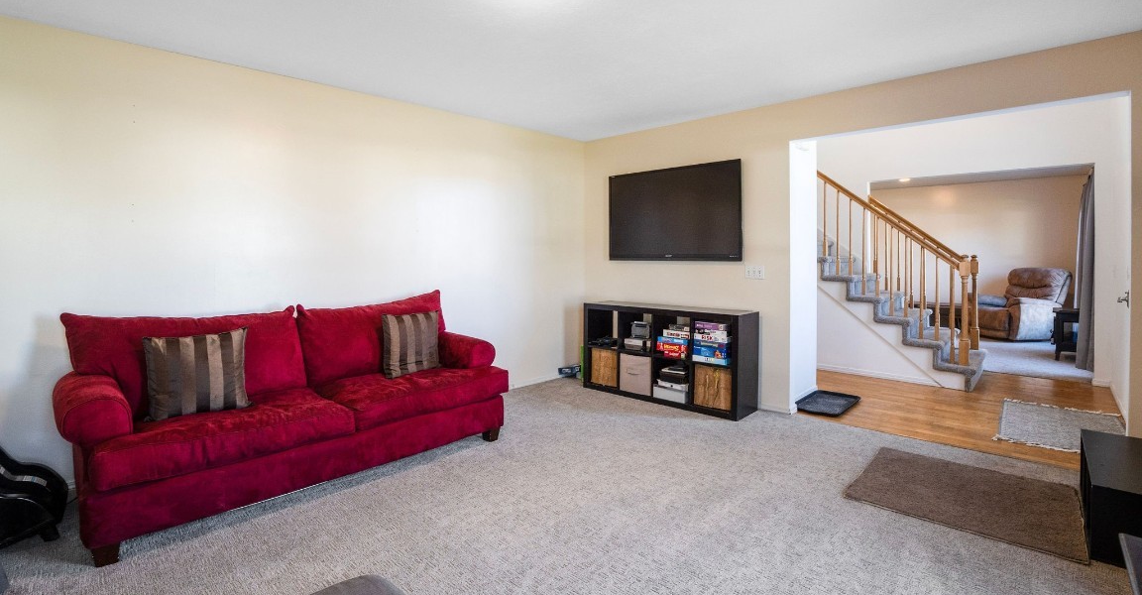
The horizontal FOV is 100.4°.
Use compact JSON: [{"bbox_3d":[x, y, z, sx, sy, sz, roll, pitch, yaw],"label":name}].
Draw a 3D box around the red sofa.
[{"bbox_3d":[-1.497,0.532,2.847,2.122,0.960,0.980,-5,7,-41],"label":"red sofa"}]

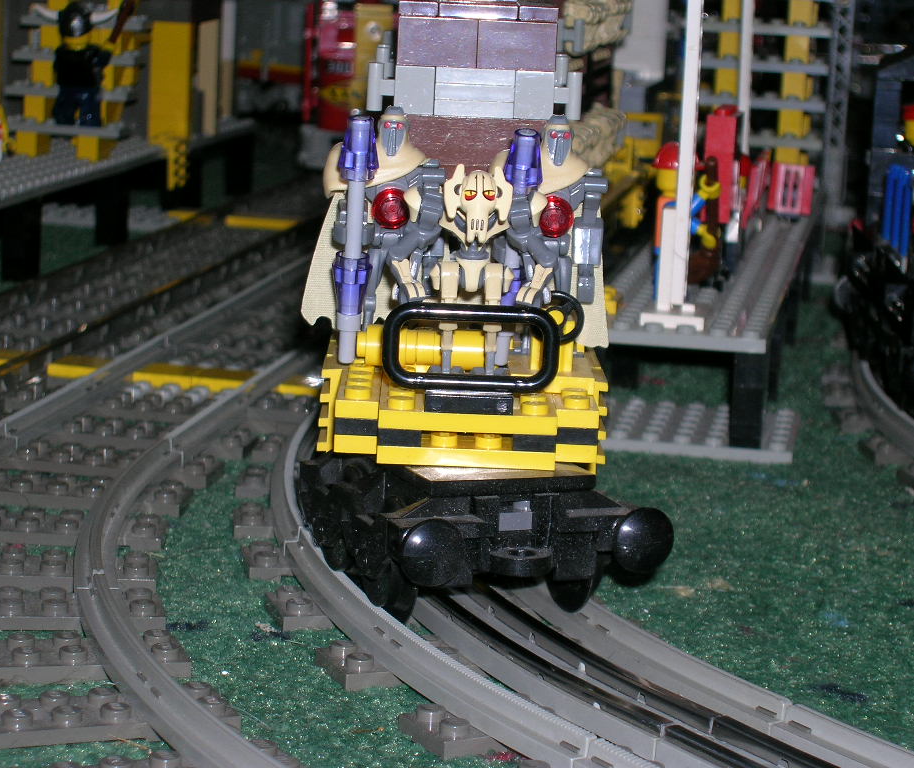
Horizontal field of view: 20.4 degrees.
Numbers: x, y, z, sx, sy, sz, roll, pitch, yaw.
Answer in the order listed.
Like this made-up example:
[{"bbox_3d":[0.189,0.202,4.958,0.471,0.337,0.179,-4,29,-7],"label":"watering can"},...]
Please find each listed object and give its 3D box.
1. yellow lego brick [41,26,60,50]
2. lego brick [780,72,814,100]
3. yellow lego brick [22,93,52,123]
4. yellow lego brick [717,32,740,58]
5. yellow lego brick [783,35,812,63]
[{"bbox_3d":[-0.152,-0.131,0.963,0.008,0.010,0.009,4,10,12],"label":"yellow lego brick"},{"bbox_3d":[0.121,-0.107,0.915,0.008,0.010,0.009,4,10,10],"label":"lego brick"},{"bbox_3d":[-0.156,-0.103,0.951,0.008,0.010,0.009,4,10,12],"label":"yellow lego brick"},{"bbox_3d":[0.100,-0.122,0.925,0.008,0.010,0.009,4,10,10],"label":"yellow lego brick"},{"bbox_3d":[0.123,-0.121,0.921,0.008,0.010,0.009,4,10,10],"label":"yellow lego brick"}]

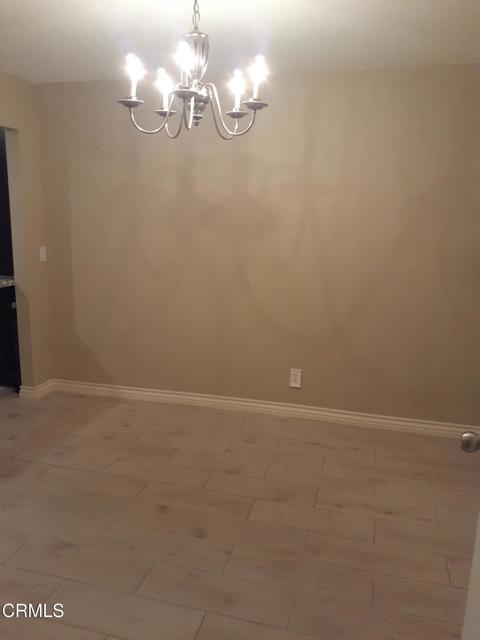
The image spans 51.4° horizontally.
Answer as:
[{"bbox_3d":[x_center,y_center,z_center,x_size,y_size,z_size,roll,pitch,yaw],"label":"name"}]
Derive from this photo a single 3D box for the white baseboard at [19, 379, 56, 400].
[{"bbox_3d":[-1.671,0.566,4.143,0.135,0.107,0.280,4,12,14],"label":"white baseboard"}]

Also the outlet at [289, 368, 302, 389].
[{"bbox_3d":[0.413,0.433,3.718,0.078,0.130,0.016,4,12,14],"label":"outlet"}]

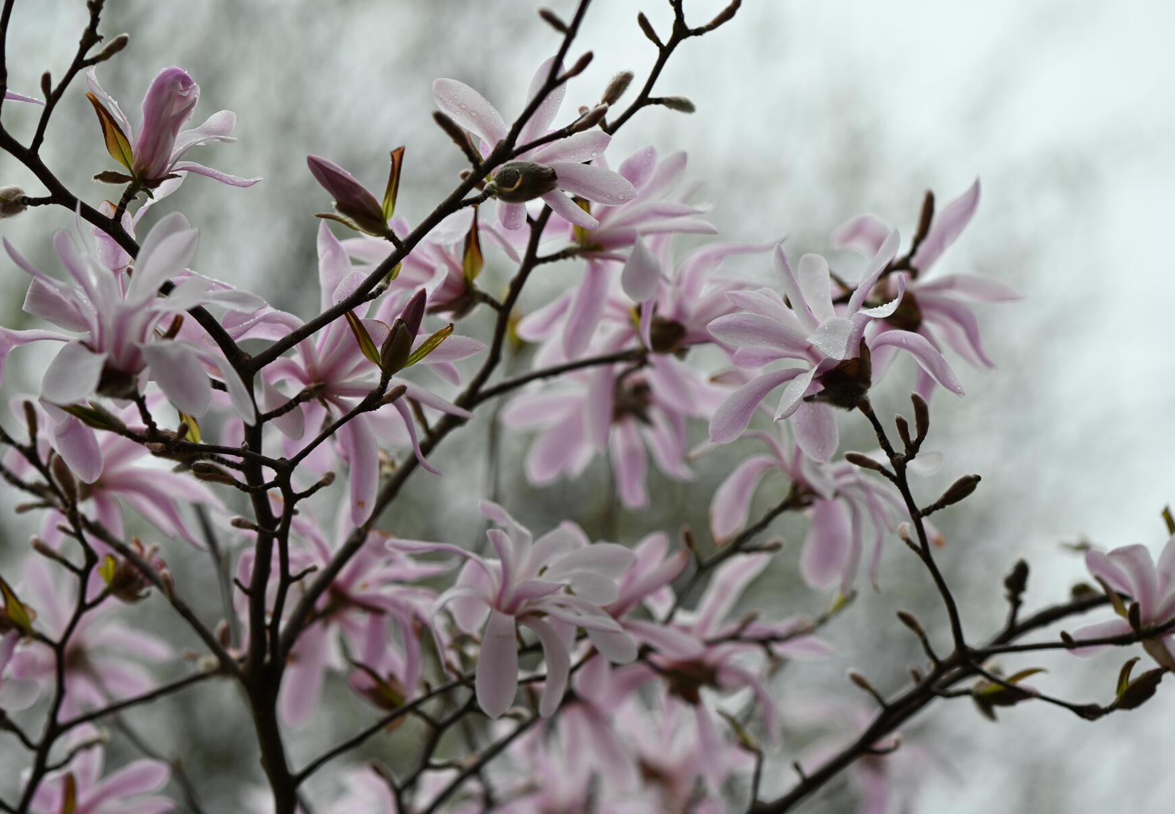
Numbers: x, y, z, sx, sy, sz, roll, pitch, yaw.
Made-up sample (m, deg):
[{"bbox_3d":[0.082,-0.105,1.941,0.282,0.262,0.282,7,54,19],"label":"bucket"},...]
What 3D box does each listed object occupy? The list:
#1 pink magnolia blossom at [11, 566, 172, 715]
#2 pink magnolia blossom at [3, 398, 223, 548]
[{"bbox_3d":[-0.259,0.122,1.860,0.086,0.082,0.055,1,27,-7],"label":"pink magnolia blossom"},{"bbox_3d":[-0.218,0.030,1.640,0.105,0.090,0.070,-4,20,21],"label":"pink magnolia blossom"}]

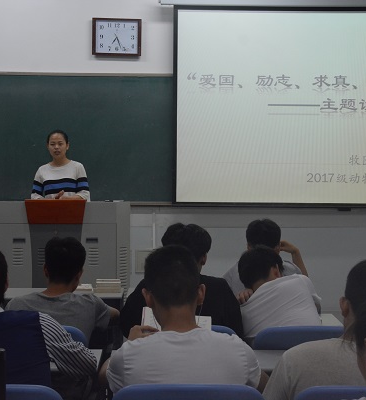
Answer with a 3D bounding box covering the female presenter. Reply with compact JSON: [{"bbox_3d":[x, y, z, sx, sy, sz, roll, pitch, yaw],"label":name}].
[{"bbox_3d":[-0.949,0.254,6.571,0.460,1.580,0.340,0,3,-8],"label":"female presenter"}]

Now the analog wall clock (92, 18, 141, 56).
[{"bbox_3d":[-0.589,-1.452,7.580,0.438,0.323,0.050,0,3,-3],"label":"analog wall clock"}]

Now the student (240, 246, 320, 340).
[{"bbox_3d":[0.435,0.779,3.994,0.445,1.133,0.700,0,3,-14],"label":"student"}]

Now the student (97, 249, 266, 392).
[{"bbox_3d":[-0.011,0.766,3.032,0.533,1.261,0.700,0,3,-3],"label":"student"}]

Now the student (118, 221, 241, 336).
[{"bbox_3d":[-0.018,0.718,3.911,0.542,1.256,0.700,0,3,-3],"label":"student"}]

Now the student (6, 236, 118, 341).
[{"bbox_3d":[-0.540,0.750,3.890,0.500,1.185,0.700,1,3,0],"label":"student"}]

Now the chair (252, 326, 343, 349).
[{"bbox_3d":[0.535,0.944,3.878,0.480,0.818,0.520,0,3,-3],"label":"chair"}]

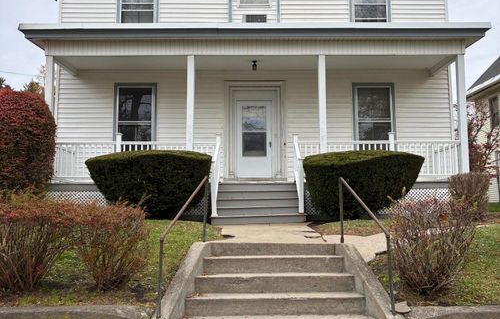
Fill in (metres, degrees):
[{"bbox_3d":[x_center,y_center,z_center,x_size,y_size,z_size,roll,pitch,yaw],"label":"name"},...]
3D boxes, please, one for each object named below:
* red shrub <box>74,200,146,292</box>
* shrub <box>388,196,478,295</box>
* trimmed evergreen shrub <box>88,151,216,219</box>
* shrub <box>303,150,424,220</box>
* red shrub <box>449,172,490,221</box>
[{"bbox_3d":[-1.526,0.971,5.515,0.836,1.000,0.800,0,-6,-1],"label":"red shrub"},{"bbox_3d":[2.007,0.942,5.499,0.971,1.070,0.900,0,-6,-1],"label":"shrub"},{"bbox_3d":[-2.046,0.563,10.180,2.599,1.470,1.900,0,-6,-1],"label":"trimmed evergreen shrub"},{"bbox_3d":[2.351,0.539,10.222,2.537,1.470,1.900,0,-6,-1],"label":"shrub"},{"bbox_3d":[4.433,0.736,10.118,0.892,0.970,0.900,0,-6,-1],"label":"red shrub"}]

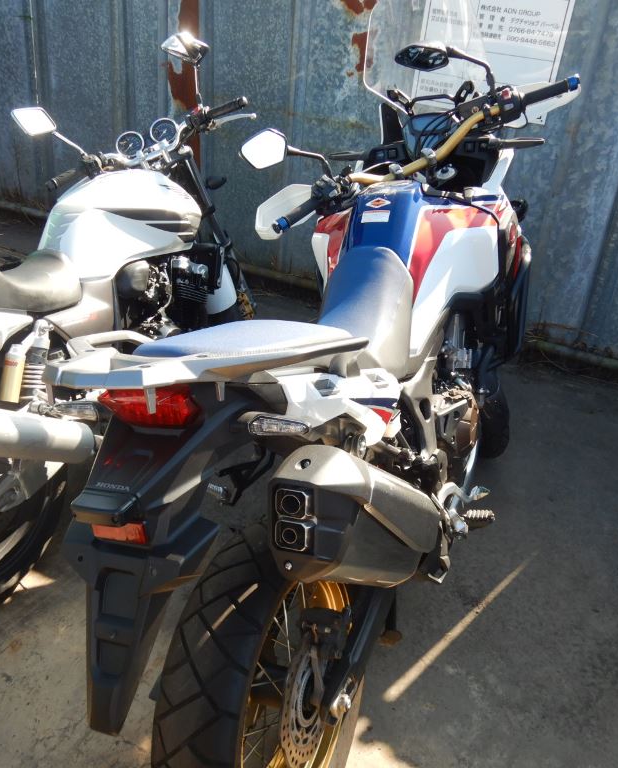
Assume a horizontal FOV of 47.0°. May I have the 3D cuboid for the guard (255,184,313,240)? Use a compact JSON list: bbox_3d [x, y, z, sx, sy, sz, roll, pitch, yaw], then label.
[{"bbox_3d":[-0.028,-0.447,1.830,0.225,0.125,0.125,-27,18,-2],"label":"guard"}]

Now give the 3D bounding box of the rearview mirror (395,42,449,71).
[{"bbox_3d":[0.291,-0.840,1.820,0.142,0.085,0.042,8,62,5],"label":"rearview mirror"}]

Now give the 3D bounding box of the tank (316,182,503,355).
[{"bbox_3d":[0.169,-0.303,1.690,0.490,0.340,0.500,3,24,24],"label":"tank"}]

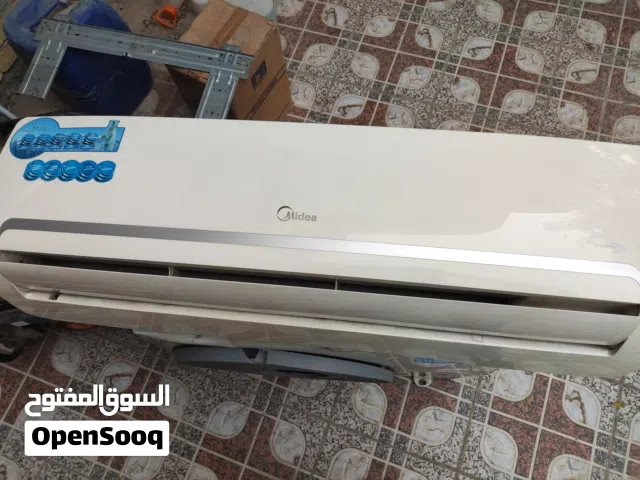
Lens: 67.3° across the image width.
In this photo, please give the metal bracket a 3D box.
[{"bbox_3d":[-0.548,-0.492,1.424,0.683,0.028,0.281,12,76,5],"label":"metal bracket"}]

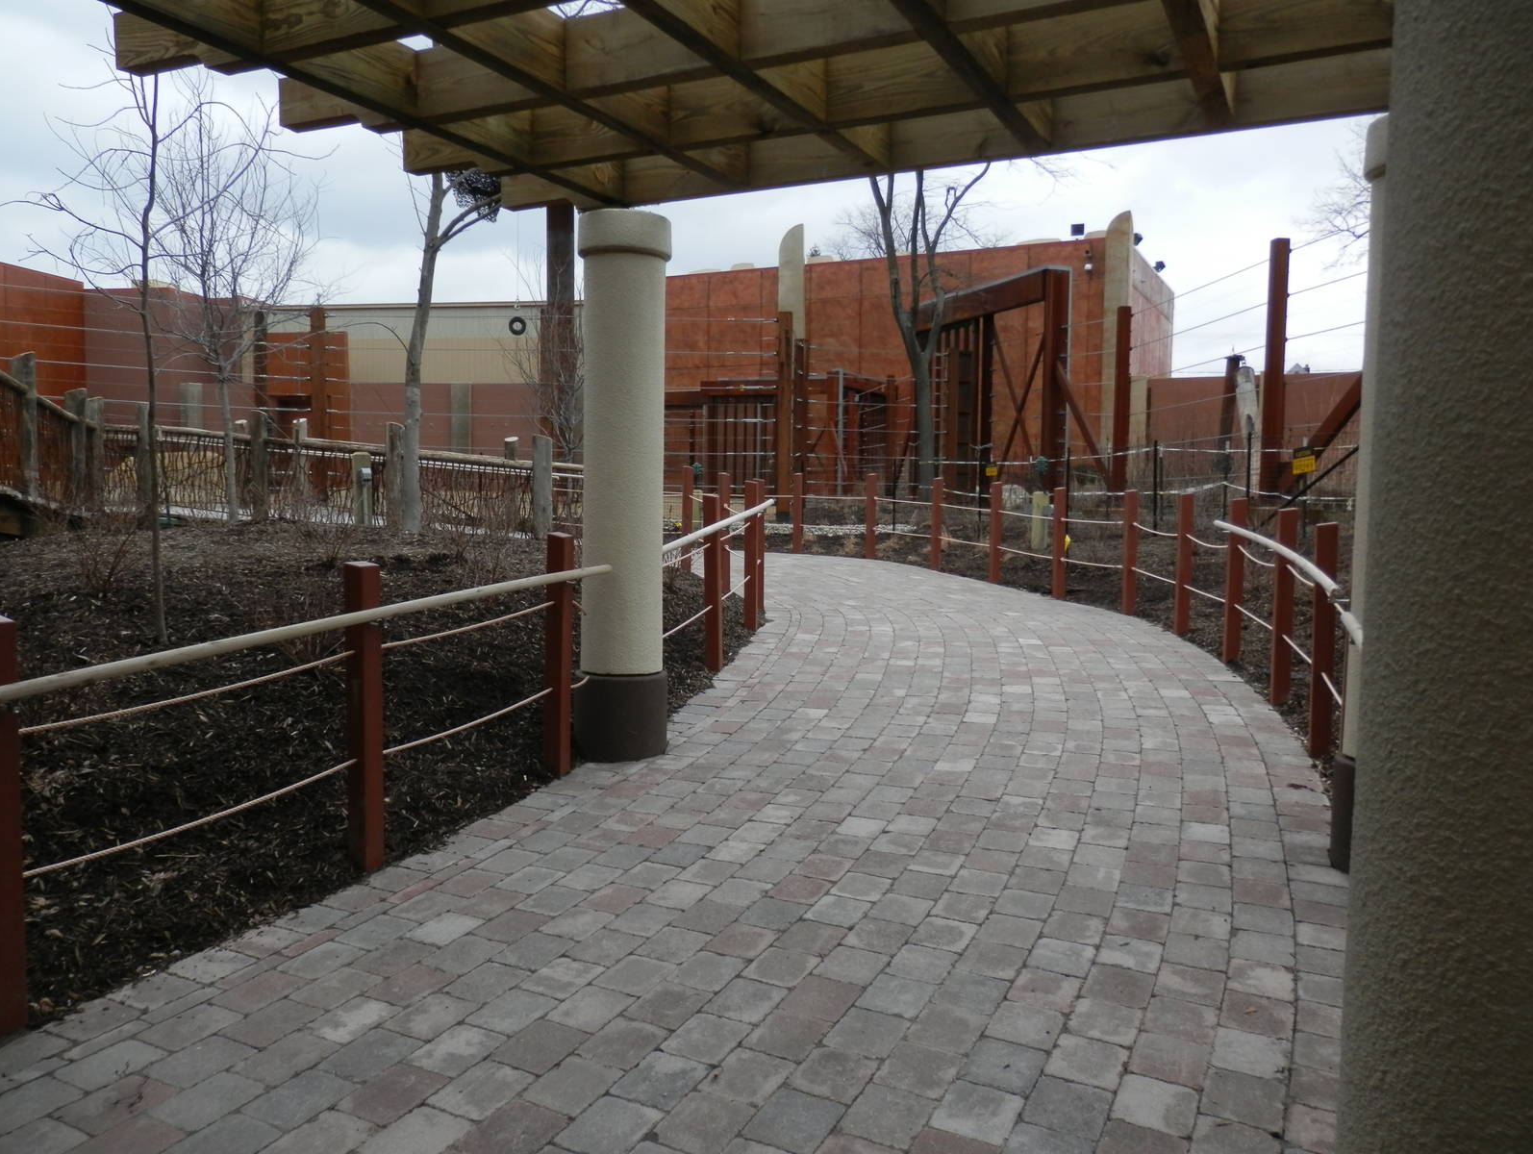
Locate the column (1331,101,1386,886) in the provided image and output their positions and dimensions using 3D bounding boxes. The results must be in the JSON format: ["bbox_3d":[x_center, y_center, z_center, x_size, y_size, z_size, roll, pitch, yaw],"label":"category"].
[{"bbox_3d":[2.221,-0.251,3.789,0.425,2.550,0.425,1,4,0],"label":"column"}]

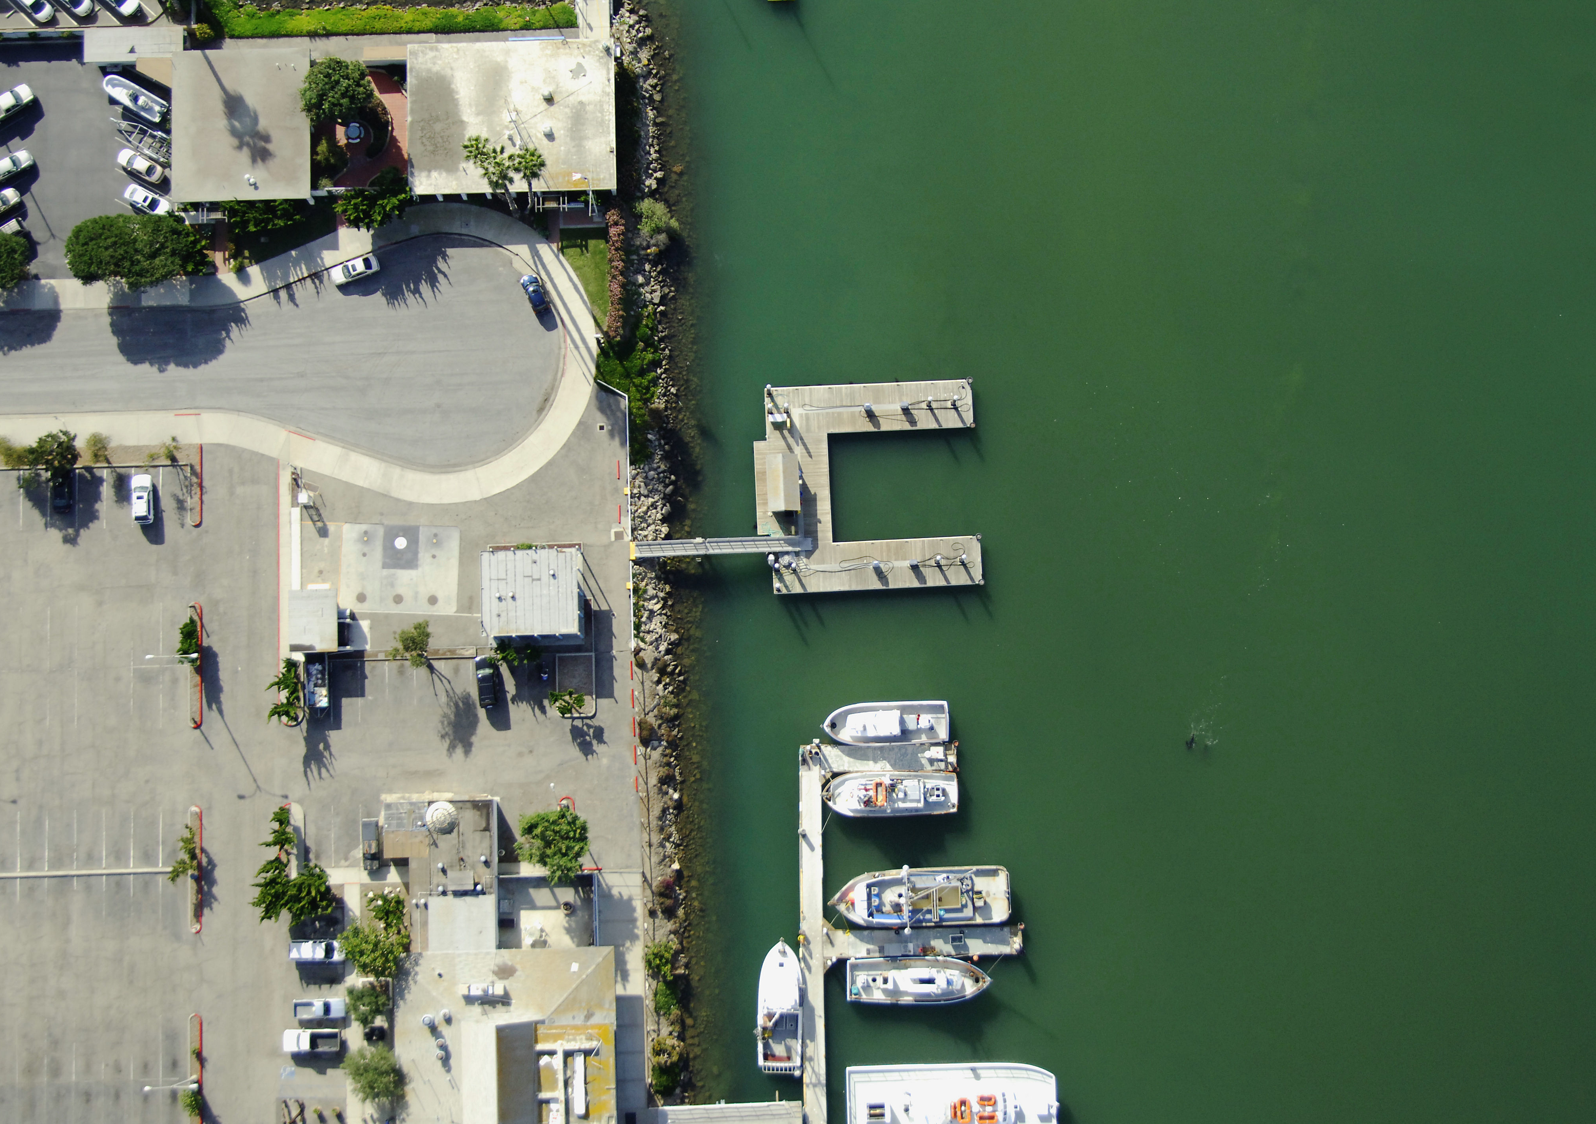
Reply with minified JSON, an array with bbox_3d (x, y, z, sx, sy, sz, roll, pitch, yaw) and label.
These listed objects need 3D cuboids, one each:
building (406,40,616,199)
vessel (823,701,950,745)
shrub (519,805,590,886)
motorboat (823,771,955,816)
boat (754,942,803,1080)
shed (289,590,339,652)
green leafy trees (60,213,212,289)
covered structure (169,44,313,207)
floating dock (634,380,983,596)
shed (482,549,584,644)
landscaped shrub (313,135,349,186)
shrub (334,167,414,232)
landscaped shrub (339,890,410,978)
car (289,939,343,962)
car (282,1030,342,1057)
[{"bbox_3d":[-27.006,-41.818,214.495,19.730,3.300,14.530,-2,85,0],"label":"building"},{"bbox_3d":[8.350,15.267,213.137,11.950,3.600,4.020,-2,85,0],"label":"vessel"},{"bbox_3d":[-22.390,26.278,208.809,6.435,5.800,6.756,0,83,-1],"label":"shrub"},{"bbox_3d":[8.866,21.997,214.019,12.702,3.400,4.100,1,83,-1],"label":"motorboat"},{"bbox_3d":[-1.672,41.805,211.129,4.090,3.400,12.480,0,85,0],"label":"boat"},{"bbox_3d":[-45.028,5.563,210.982,4.520,2.800,5.870,-2,85,0],"label":"shed"},{"bbox_3d":[-61.924,-29.099,212.328,13.540,5.800,6.670,-1,85,0],"label":"green leafy trees"},{"bbox_3d":[-53.538,-41.801,218.485,13.253,3.500,14.891,-2,83,-1],"label":"covered structure"},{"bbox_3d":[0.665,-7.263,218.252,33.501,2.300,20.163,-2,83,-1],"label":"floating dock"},{"bbox_3d":[-25.032,3.133,212.818,9.348,3.800,8.430,-2,83,-1],"label":"shed"},{"bbox_3d":[-44.496,-38.124,214.855,3.340,2.100,4.810,-1,85,0],"label":"landscaped shrub"},{"bbox_3d":[-40.683,-34.436,217.134,7.204,4.600,6.135,0,83,-1],"label":"shrub"},{"bbox_3d":[-38.718,34.269,207.848,6.284,5.200,7.894,0,83,-1],"label":"landscaped shrub"},{"bbox_3d":[-44.471,36.055,209.047,5.270,1.750,1.850,-1,85,0],"label":"car"},{"bbox_3d":[-44.783,44.197,208.181,5.550,1.800,2.000,0,83,-1],"label":"car"}]

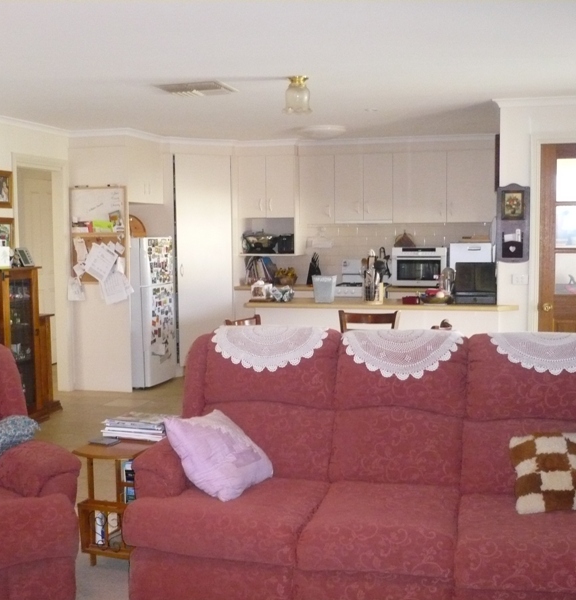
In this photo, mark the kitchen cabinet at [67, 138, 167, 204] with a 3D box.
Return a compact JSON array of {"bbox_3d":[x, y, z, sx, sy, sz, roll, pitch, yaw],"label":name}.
[{"bbox_3d":[-1.588,-1.206,7.636,0.610,0.610,0.760,1,5,14],"label":"kitchen cabinet"}]

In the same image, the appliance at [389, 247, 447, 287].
[{"bbox_3d":[1.332,-0.331,8.076,0.525,0.385,0.400,1,5,14],"label":"appliance"}]

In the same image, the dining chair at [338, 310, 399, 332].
[{"bbox_3d":[0.516,0.549,5.481,0.430,0.910,0.490,1,5,14],"label":"dining chair"}]

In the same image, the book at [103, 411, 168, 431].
[{"bbox_3d":[-0.666,0.568,3.813,0.295,0.042,0.210,1,5,21],"label":"book"}]

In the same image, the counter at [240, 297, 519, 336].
[{"bbox_3d":[0.729,0.474,6.336,2.030,0.918,0.592,1,5,14],"label":"counter"}]

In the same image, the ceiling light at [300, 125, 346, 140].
[{"bbox_3d":[0.323,-1.520,7.453,0.418,0.092,0.418,1,5,14],"label":"ceiling light"}]

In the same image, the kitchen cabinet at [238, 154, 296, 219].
[{"bbox_3d":[-0.171,-1.166,8.410,0.585,0.630,0.340,1,5,14],"label":"kitchen cabinet"}]

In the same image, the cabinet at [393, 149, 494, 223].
[{"bbox_3d":[1.562,-1.117,8.052,1.003,0.687,0.337,1,5,14],"label":"cabinet"}]

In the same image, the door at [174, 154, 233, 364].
[{"bbox_3d":[-0.843,-0.398,8.193,0.605,2.100,0.040,-3,6,-28],"label":"door"}]

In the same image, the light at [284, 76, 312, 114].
[{"bbox_3d":[0.064,-1.238,4.908,0.173,0.214,0.173,-1,5,0],"label":"light"}]

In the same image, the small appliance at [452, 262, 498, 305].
[{"bbox_3d":[1.456,-0.134,6.255,0.305,0.320,0.290,1,5,14],"label":"small appliance"}]

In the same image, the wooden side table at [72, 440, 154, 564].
[{"bbox_3d":[-0.756,0.912,3.779,0.306,0.510,0.551,1,5,14],"label":"wooden side table"}]

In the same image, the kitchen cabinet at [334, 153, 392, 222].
[{"bbox_3d":[0.793,-1.126,8.241,0.581,0.687,0.337,1,5,14],"label":"kitchen cabinet"}]

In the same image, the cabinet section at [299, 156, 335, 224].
[{"bbox_3d":[0.344,-1.172,8.651,0.376,0.713,0.350,1,5,13],"label":"cabinet section"}]

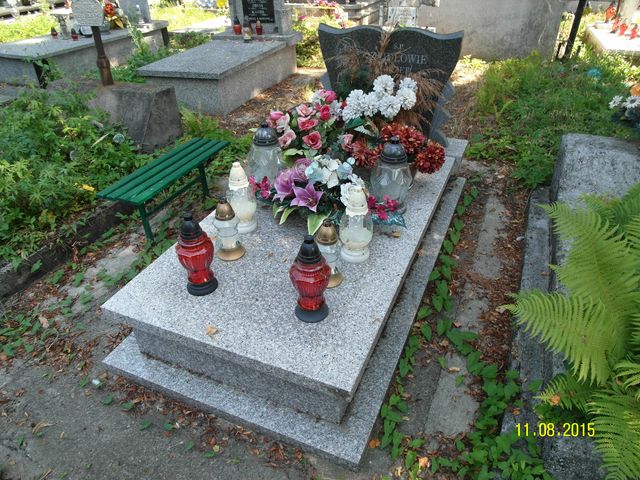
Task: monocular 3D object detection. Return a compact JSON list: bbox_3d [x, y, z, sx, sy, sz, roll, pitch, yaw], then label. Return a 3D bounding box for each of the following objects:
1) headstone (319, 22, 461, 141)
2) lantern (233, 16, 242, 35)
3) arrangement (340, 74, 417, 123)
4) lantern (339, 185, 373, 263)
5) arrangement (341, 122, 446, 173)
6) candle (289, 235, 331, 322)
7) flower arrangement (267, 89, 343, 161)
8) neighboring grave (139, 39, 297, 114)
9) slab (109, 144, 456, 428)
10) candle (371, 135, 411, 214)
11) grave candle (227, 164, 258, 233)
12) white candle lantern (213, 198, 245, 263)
[{"bbox_3d":[0.392,-0.902,2.611,0.796,0.633,0.113,12,37,20],"label":"headstone"},{"bbox_3d":[-1.001,-2.596,5.373,0.097,0.198,0.097,12,37,21],"label":"lantern"},{"bbox_3d":[0.291,-0.722,2.277,0.416,0.208,0.238,12,38,21],"label":"arrangement"},{"bbox_3d":[0.135,-0.066,1.668,0.129,0.319,0.129,-2,34,1],"label":"lantern"},{"bbox_3d":[0.365,-0.466,2.275,0.495,0.267,0.238,12,38,21],"label":"arrangement"},{"bbox_3d":[-0.033,0.119,1.412,0.136,0.316,0.136,-2,34,1],"label":"candle"},{"bbox_3d":[-0.052,-0.503,2.212,0.338,0.400,0.306,12,37,21],"label":"flower arrangement"},{"bbox_3d":[-1.045,-1.875,4.937,0.950,0.369,1.594,12,37,21],"label":"neighboring grave"},{"bbox_3d":[-0.001,-0.011,2.108,0.942,0.260,1.688,12,37,21],"label":"slab"},{"bbox_3d":[0.319,-0.300,1.981,0.188,0.336,0.188,12,37,21],"label":"candle"},{"bbox_3d":[-0.348,-0.189,1.958,0.117,0.323,0.117,-2,35,2],"label":"grave candle"},{"bbox_3d":[-0.376,-0.049,1.814,0.117,0.259,0.117,12,38,21],"label":"white candle lantern"}]

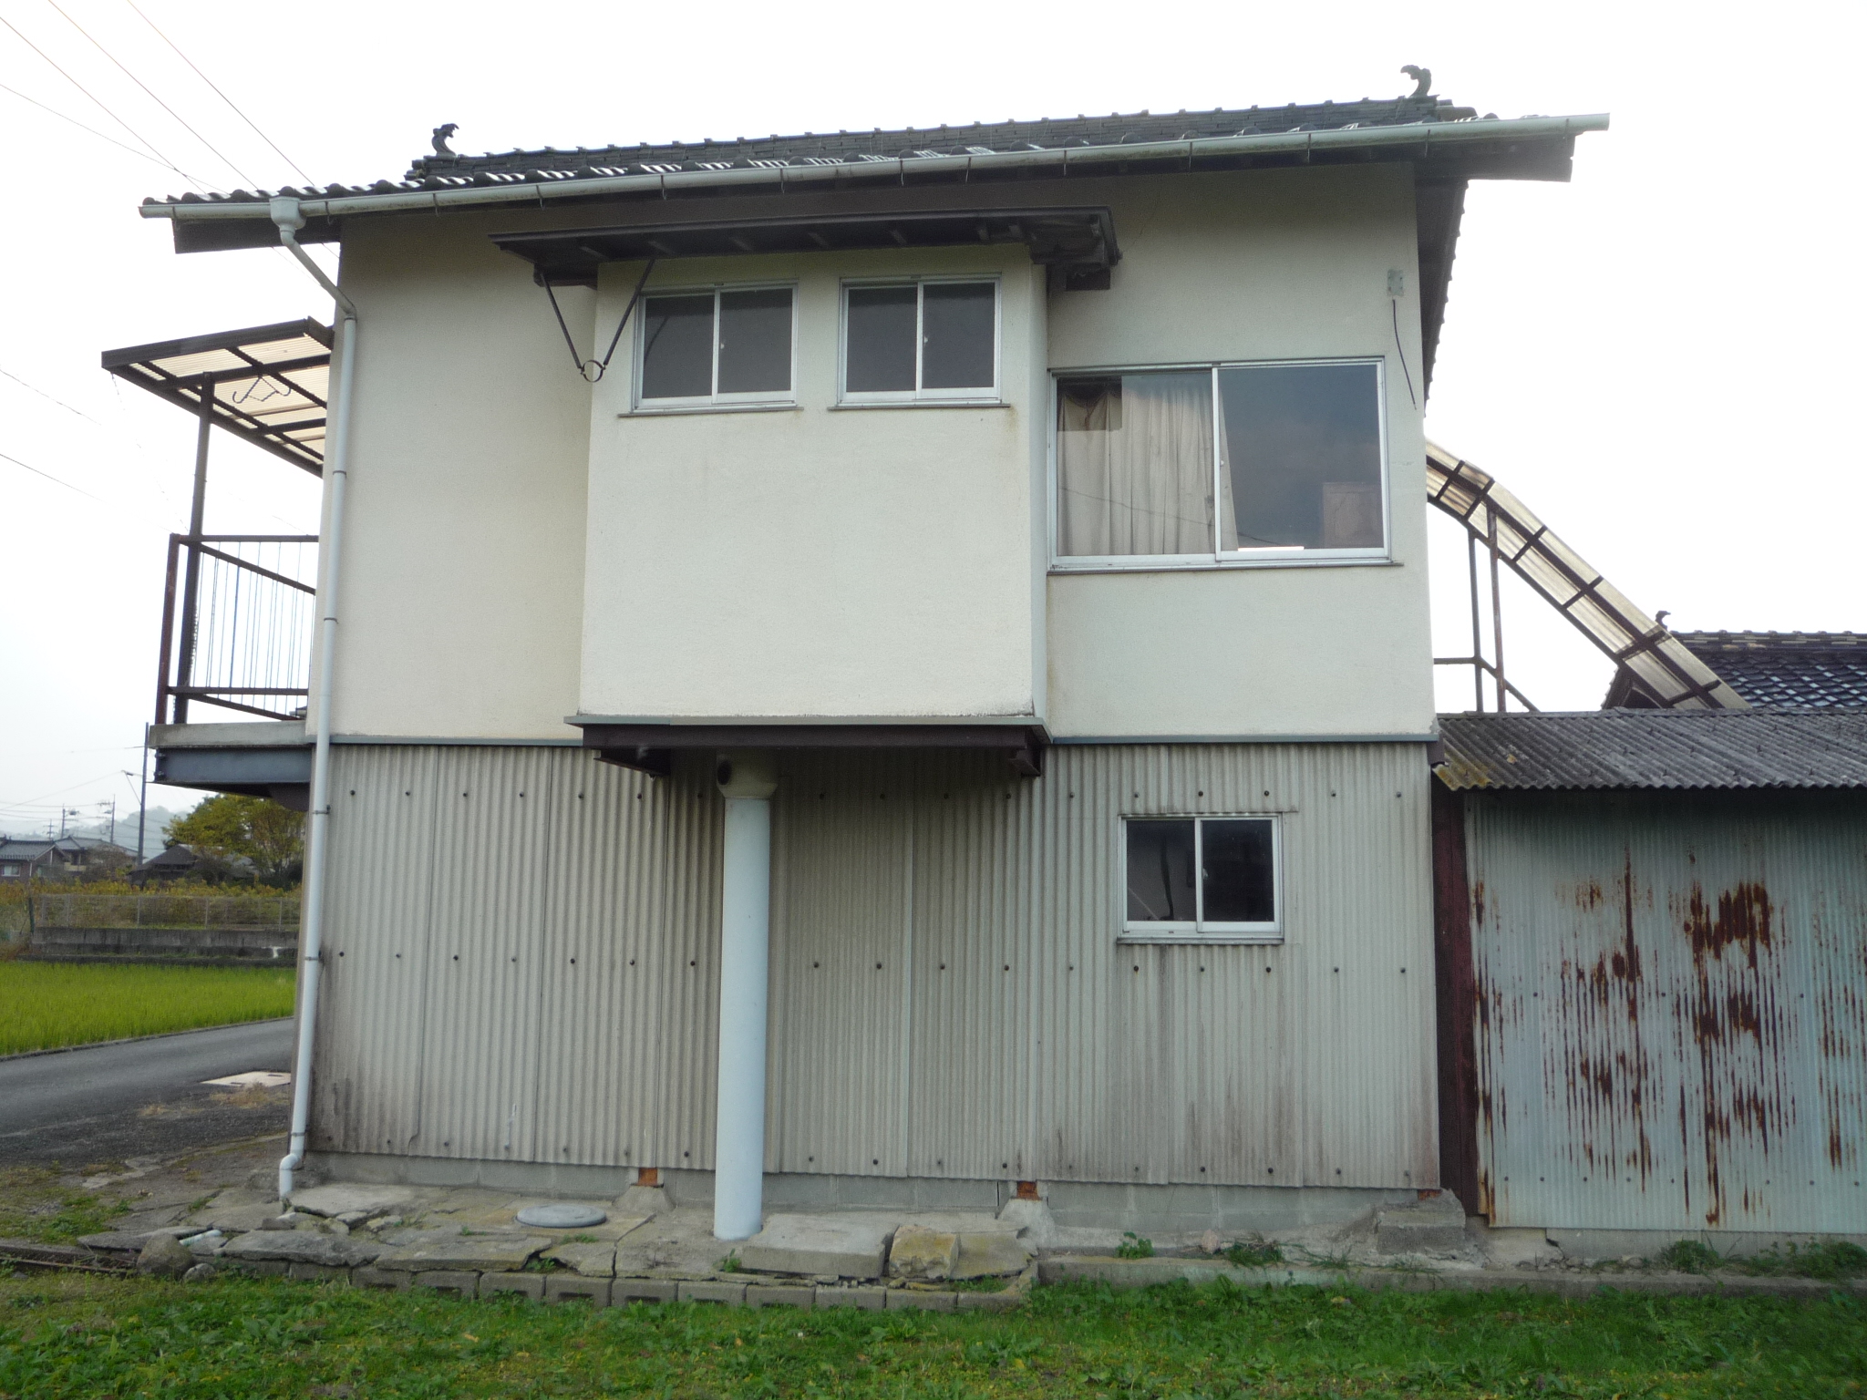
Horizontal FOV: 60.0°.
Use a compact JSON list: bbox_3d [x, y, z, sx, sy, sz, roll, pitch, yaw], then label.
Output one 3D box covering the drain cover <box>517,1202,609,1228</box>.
[{"bbox_3d":[-1.768,2.443,7.664,0.430,0.045,0.430,0,-8,8],"label":"drain cover"}]

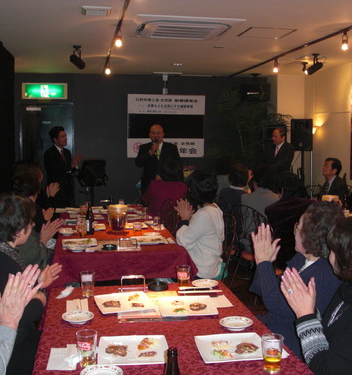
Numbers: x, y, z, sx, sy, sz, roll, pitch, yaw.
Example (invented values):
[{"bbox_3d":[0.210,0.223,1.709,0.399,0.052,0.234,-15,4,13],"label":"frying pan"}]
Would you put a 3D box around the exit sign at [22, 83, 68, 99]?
[{"bbox_3d":[-1.811,-1.329,7.200,0.620,0.210,0.080,-1,6,-10],"label":"exit sign"}]

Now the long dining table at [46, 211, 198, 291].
[{"bbox_3d":[-0.639,0.703,5.068,1.050,0.720,2.400,-1,6,-10],"label":"long dining table"}]

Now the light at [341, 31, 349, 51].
[{"bbox_3d":[1.608,-1.390,4.940,0.060,0.180,0.065,-1,5,-10],"label":"light"}]

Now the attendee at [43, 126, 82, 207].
[{"bbox_3d":[-1.405,0.073,6.513,0.420,1.663,0.480,5,7,36],"label":"attendee"}]

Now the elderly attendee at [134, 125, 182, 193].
[{"bbox_3d":[-0.227,0.078,6.388,0.550,1.693,0.400,0,6,-5],"label":"elderly attendee"}]

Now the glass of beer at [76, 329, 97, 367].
[{"bbox_3d":[-0.323,0.585,1.895,0.073,0.116,0.073,0,5,0],"label":"glass of beer"}]

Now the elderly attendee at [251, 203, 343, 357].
[{"bbox_3d":[0.602,0.699,2.572,0.640,1.262,0.490,1,6,5],"label":"elderly attendee"}]

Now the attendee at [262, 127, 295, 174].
[{"bbox_3d":[1.375,0.028,7.087,0.330,1.666,0.460,-5,8,-41],"label":"attendee"}]

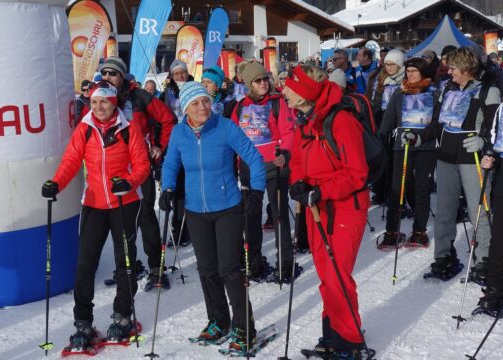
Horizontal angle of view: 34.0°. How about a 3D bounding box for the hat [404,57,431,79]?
[{"bbox_3d":[1.475,-0.988,7.297,0.200,0.190,0.220,0,11,0],"label":"hat"}]

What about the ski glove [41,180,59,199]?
[{"bbox_3d":[-1.214,0.057,4.966,0.110,0.110,0.130,4,12,20],"label":"ski glove"}]

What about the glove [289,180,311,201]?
[{"bbox_3d":[0.285,0.066,4.937,0.140,0.120,0.110,-6,13,-29],"label":"glove"}]

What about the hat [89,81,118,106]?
[{"bbox_3d":[-0.934,-0.546,5.200,0.180,0.160,0.200,0,9,10],"label":"hat"}]

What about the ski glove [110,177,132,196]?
[{"bbox_3d":[-0.806,0.042,5.130,0.110,0.120,0.140,6,11,41],"label":"ski glove"}]

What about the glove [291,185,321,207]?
[{"bbox_3d":[0.322,0.088,4.820,0.160,0.130,0.120,-7,10,-34],"label":"glove"}]

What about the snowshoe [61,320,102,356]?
[{"bbox_3d":[-1.080,0.992,5.365,0.210,0.110,0.540,0,11,0],"label":"snowshoe"}]

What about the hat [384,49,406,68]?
[{"bbox_3d":[1.372,-1.153,7.850,0.190,0.190,0.220,4,10,30],"label":"hat"}]

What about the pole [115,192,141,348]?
[{"bbox_3d":[-0.776,0.533,5.195,0.090,1.080,0.090,-5,7,0],"label":"pole"}]

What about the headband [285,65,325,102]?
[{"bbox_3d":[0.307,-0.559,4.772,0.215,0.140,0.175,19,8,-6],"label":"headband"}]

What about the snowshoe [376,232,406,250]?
[{"bbox_3d":[1.267,0.559,7.486,0.120,0.150,0.280,7,12,40],"label":"snowshoe"}]

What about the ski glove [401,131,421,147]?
[{"bbox_3d":[1.338,-0.349,6.933,0.160,0.120,0.110,-8,12,-40],"label":"ski glove"}]

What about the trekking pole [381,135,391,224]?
[{"bbox_3d":[1.376,-0.077,8.395,0.070,1.024,0.070,6,12,19],"label":"trekking pole"}]

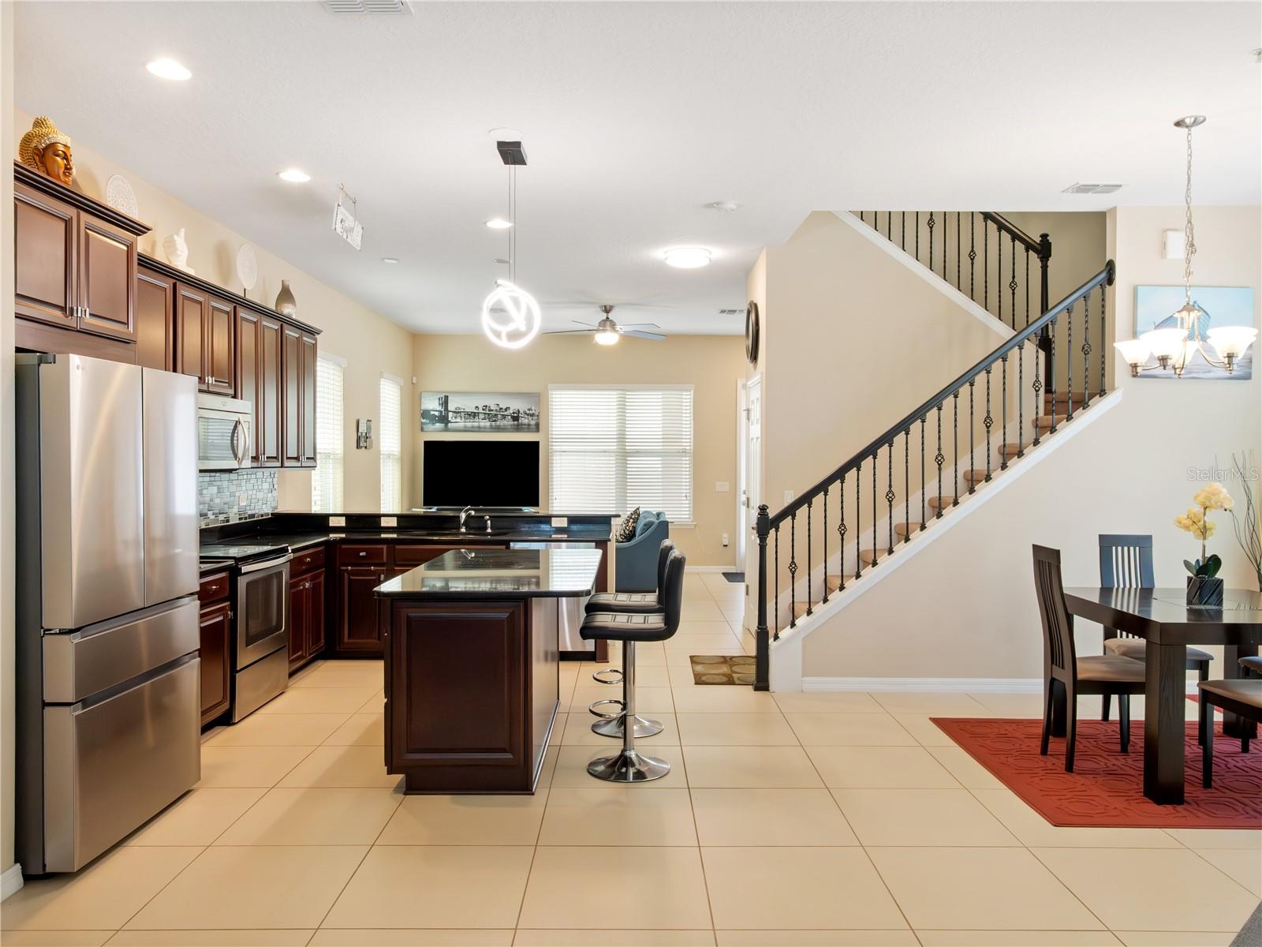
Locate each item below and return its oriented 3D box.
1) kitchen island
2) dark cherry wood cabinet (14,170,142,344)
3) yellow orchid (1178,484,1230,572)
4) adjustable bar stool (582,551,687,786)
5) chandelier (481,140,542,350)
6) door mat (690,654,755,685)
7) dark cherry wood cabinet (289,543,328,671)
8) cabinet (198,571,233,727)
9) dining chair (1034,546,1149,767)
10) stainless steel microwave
[{"bbox_3d":[-0.637,0.943,4.594,0.928,0.912,1.700,0,1,0],"label":"kitchen island"},{"bbox_3d":[-2.423,-0.787,3.342,0.608,0.477,0.811,0,1,0],"label":"dark cherry wood cabinet"},{"bbox_3d":[2.745,0.266,4.194,0.224,0.424,0.180,0,1,0],"label":"yellow orchid"},{"bbox_3d":[0.011,0.883,4.183,0.475,1.045,0.410,0,1,0],"label":"adjustable bar stool"},{"bbox_3d":[-0.616,-1.162,4.519,0.300,1.025,0.270,0,1,0],"label":"chandelier"},{"bbox_3d":[0.681,1.374,6.180,0.515,0.010,0.840,0,1,0],"label":"door mat"},{"bbox_3d":[-2.403,0.875,5.716,0.598,0.816,0.669,0,1,0],"label":"dark cherry wood cabinet"},{"bbox_3d":[-2.516,0.959,4.599,0.630,0.875,0.510,0,1,0],"label":"cabinet"},{"bbox_3d":[2.251,0.861,4.164,0.548,1.004,0.421,0,1,0],"label":"dining chair"},{"bbox_3d":[-2.505,-0.224,4.945,0.406,0.416,0.730,0,1,0],"label":"stainless steel microwave"}]

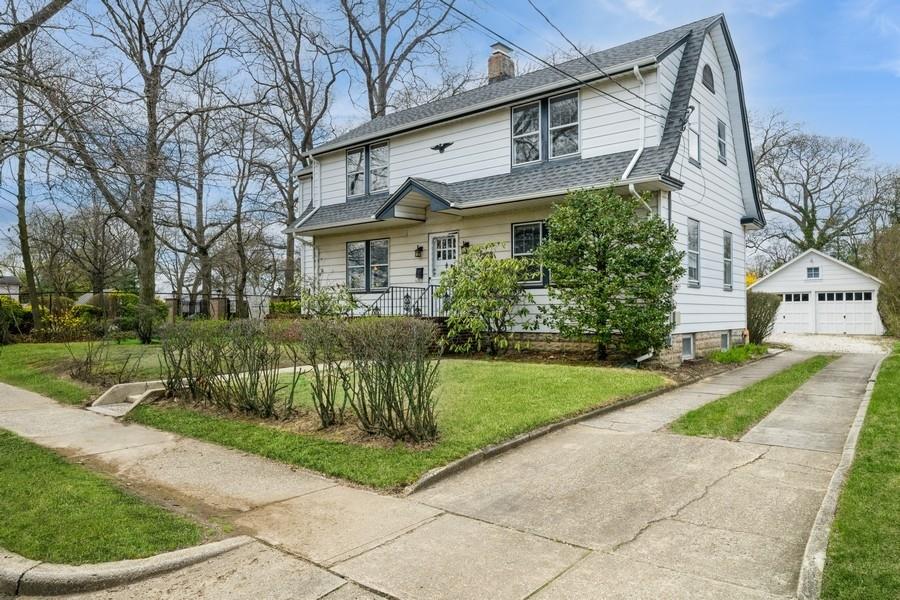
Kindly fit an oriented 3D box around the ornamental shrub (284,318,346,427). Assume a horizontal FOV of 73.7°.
[{"bbox_3d":[-1.522,0.812,6.782,0.670,1.191,0.630,-1,-2,39],"label":"ornamental shrub"}]

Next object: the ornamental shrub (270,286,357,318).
[{"bbox_3d":[-3.803,0.535,17.088,2.100,1.804,1.700,-1,-2,39],"label":"ornamental shrub"}]

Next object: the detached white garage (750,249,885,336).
[{"bbox_3d":[19.981,-0.390,32.254,5.830,4.250,6.200,-1,-2,39],"label":"detached white garage"}]

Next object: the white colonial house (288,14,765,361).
[{"bbox_3d":[1.299,-2.741,17.992,12.992,8.435,8.374,-1,-2,39],"label":"white colonial house"}]

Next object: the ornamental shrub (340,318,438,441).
[{"bbox_3d":[-0.602,0.793,6.182,0.950,1.196,0.850,-1,-2,39],"label":"ornamental shrub"}]

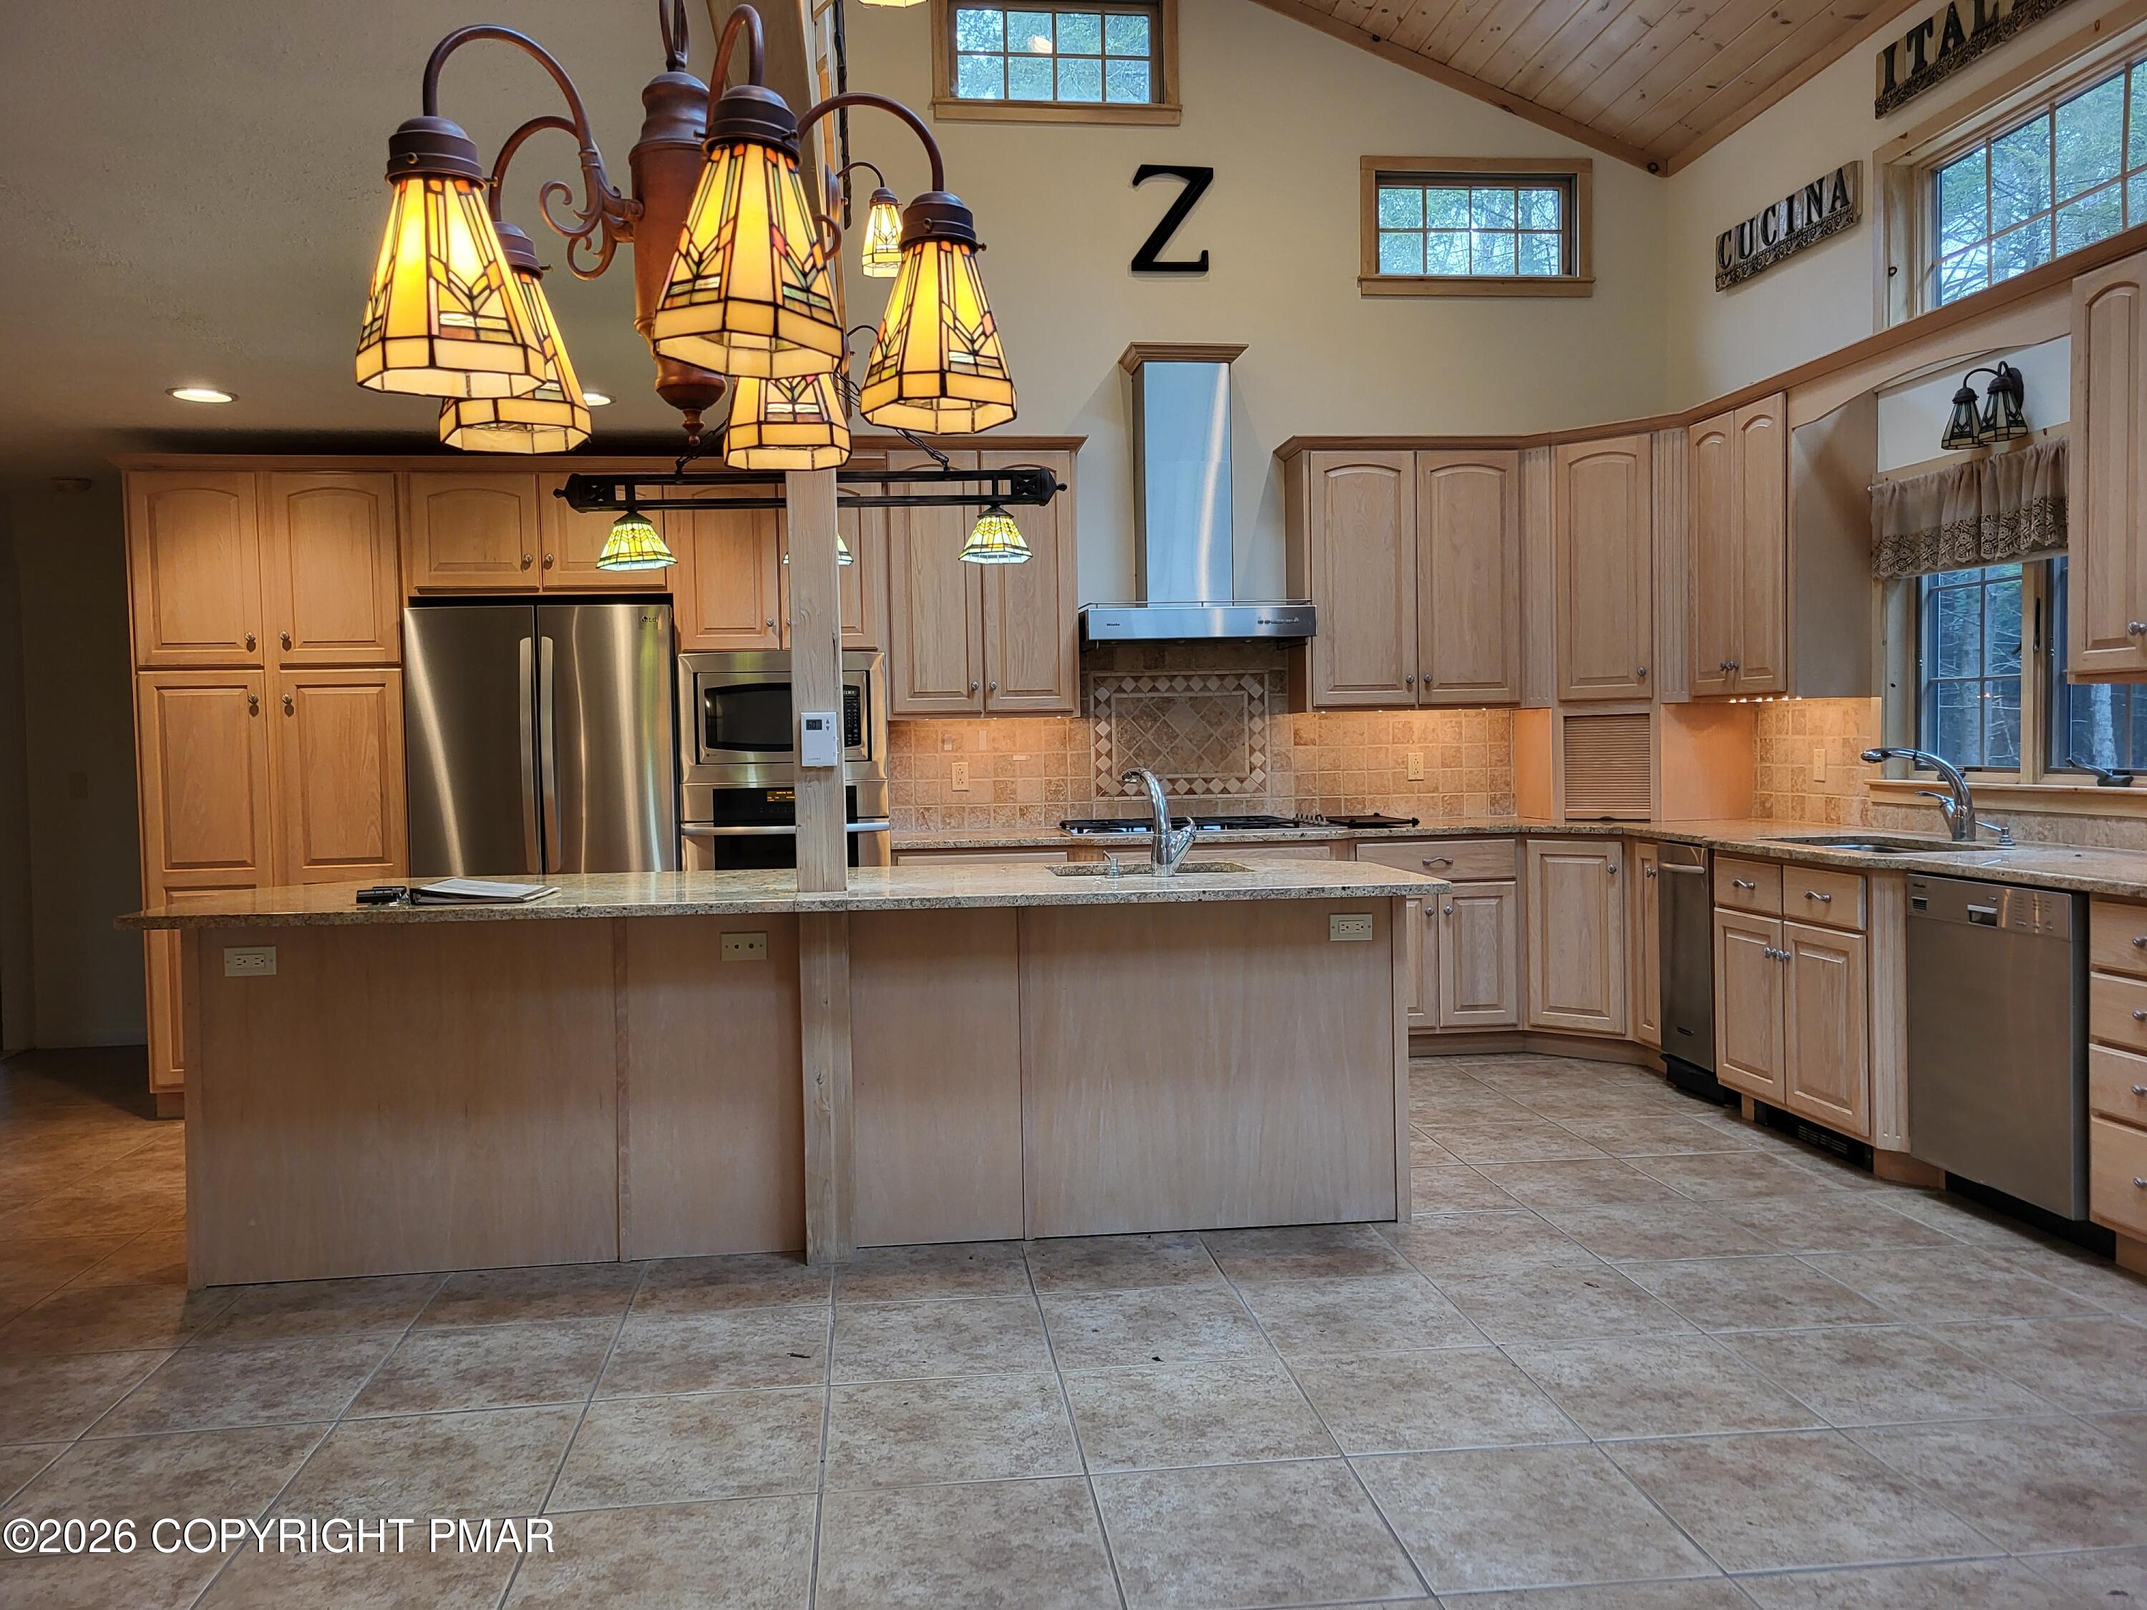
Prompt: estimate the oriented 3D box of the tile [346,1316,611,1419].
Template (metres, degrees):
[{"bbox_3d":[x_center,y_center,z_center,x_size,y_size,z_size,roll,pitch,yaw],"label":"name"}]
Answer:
[{"bbox_3d":[-1.218,1.184,3.392,0.457,0.010,0.457,-1,2,-7],"label":"tile"}]

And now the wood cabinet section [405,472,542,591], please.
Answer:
[{"bbox_3d":[-2.132,-0.969,5.928,0.444,0.413,0.550,-1,2,-7],"label":"wood cabinet section"}]

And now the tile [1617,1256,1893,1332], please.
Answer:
[{"bbox_3d":[1.529,1.102,3.626,0.453,0.010,0.453,-1,2,-7],"label":"tile"}]

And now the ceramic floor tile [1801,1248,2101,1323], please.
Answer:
[{"bbox_3d":[1.989,1.097,3.685,0.457,0.010,0.457,-1,2,-7],"label":"ceramic floor tile"}]

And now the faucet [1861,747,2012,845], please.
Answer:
[{"bbox_3d":[2.528,-0.031,4.823,0.330,0.287,0.100,-1,2,5],"label":"faucet"}]

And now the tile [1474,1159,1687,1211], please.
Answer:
[{"bbox_3d":[1.420,1.068,4.529,0.453,0.010,0.453,-1,2,-7],"label":"tile"}]

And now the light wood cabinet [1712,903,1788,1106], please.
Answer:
[{"bbox_3d":[2.451,0.629,5.192,0.560,0.565,0.400,-1,2,-7],"label":"light wood cabinet"}]

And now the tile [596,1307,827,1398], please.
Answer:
[{"bbox_3d":[-0.742,1.151,3.387,0.457,0.010,0.457,-1,2,-7],"label":"tile"}]

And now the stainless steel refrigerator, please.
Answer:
[{"bbox_3d":[-1.900,0.168,6.031,0.910,1.760,0.770,-1,2,-7],"label":"stainless steel refrigerator"}]

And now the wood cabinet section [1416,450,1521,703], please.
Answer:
[{"bbox_3d":[1.579,-0.916,6.682,0.431,1.035,0.325,-1,2,-7],"label":"wood cabinet section"}]

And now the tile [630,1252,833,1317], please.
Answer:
[{"bbox_3d":[-0.809,1.154,3.912,0.457,0.010,0.457,-1,2,-7],"label":"tile"}]

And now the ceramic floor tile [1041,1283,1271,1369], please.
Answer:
[{"bbox_3d":[0.172,1.140,3.507,0.457,0.010,0.457,-1,2,-7],"label":"ceramic floor tile"}]

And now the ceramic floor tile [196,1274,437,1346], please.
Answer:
[{"bbox_3d":[-1.710,1.152,3.739,0.457,0.010,0.457,-1,2,-7],"label":"ceramic floor tile"}]

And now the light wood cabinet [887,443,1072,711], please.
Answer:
[{"bbox_3d":[-0.369,-0.876,6.516,0.745,1.049,0.330,-1,2,-7],"label":"light wood cabinet"}]

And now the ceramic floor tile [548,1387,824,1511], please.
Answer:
[{"bbox_3d":[-0.698,1.193,2.990,0.457,0.010,0.457,-1,2,-7],"label":"ceramic floor tile"}]

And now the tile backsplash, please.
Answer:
[{"bbox_3d":[0.570,-0.308,6.721,2.658,0.765,0.015,-1,2,-7],"label":"tile backsplash"}]

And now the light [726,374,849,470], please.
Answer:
[{"bbox_3d":[-0.288,-0.433,1.627,0.128,0.165,0.128,-1,2,-7],"label":"light"}]

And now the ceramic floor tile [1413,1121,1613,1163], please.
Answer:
[{"bbox_3d":[1.389,1.074,5.110,0.457,0.010,0.457,-1,2,-7],"label":"ceramic floor tile"}]

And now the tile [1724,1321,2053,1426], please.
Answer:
[{"bbox_3d":[1.599,1.131,3.207,0.457,0.010,0.457,-1,2,-7],"label":"tile"}]

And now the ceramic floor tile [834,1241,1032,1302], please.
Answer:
[{"bbox_3d":[-0.338,1.126,3.897,0.457,0.010,0.457,-1,2,-7],"label":"ceramic floor tile"}]

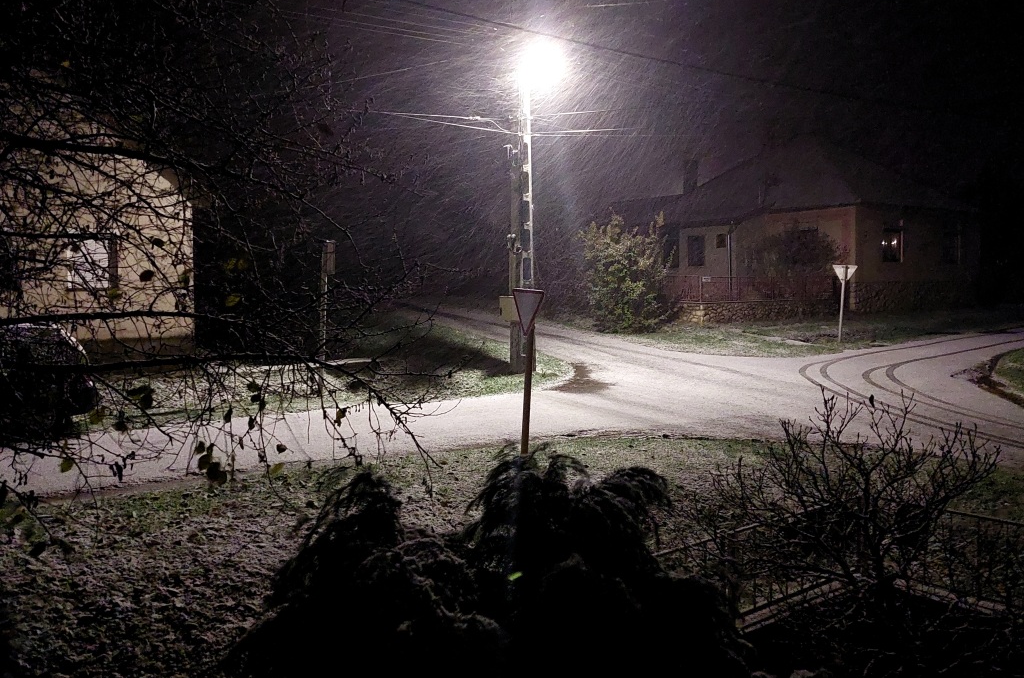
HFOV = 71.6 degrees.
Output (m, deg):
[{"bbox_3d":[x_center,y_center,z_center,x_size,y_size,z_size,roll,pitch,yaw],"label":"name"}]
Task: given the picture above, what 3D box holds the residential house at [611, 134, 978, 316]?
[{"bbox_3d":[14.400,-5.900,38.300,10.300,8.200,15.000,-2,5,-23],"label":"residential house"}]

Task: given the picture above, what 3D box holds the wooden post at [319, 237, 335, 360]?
[{"bbox_3d":[-4.440,-0.630,17.000,0.340,3.350,0.250,0,5,-6],"label":"wooden post"}]

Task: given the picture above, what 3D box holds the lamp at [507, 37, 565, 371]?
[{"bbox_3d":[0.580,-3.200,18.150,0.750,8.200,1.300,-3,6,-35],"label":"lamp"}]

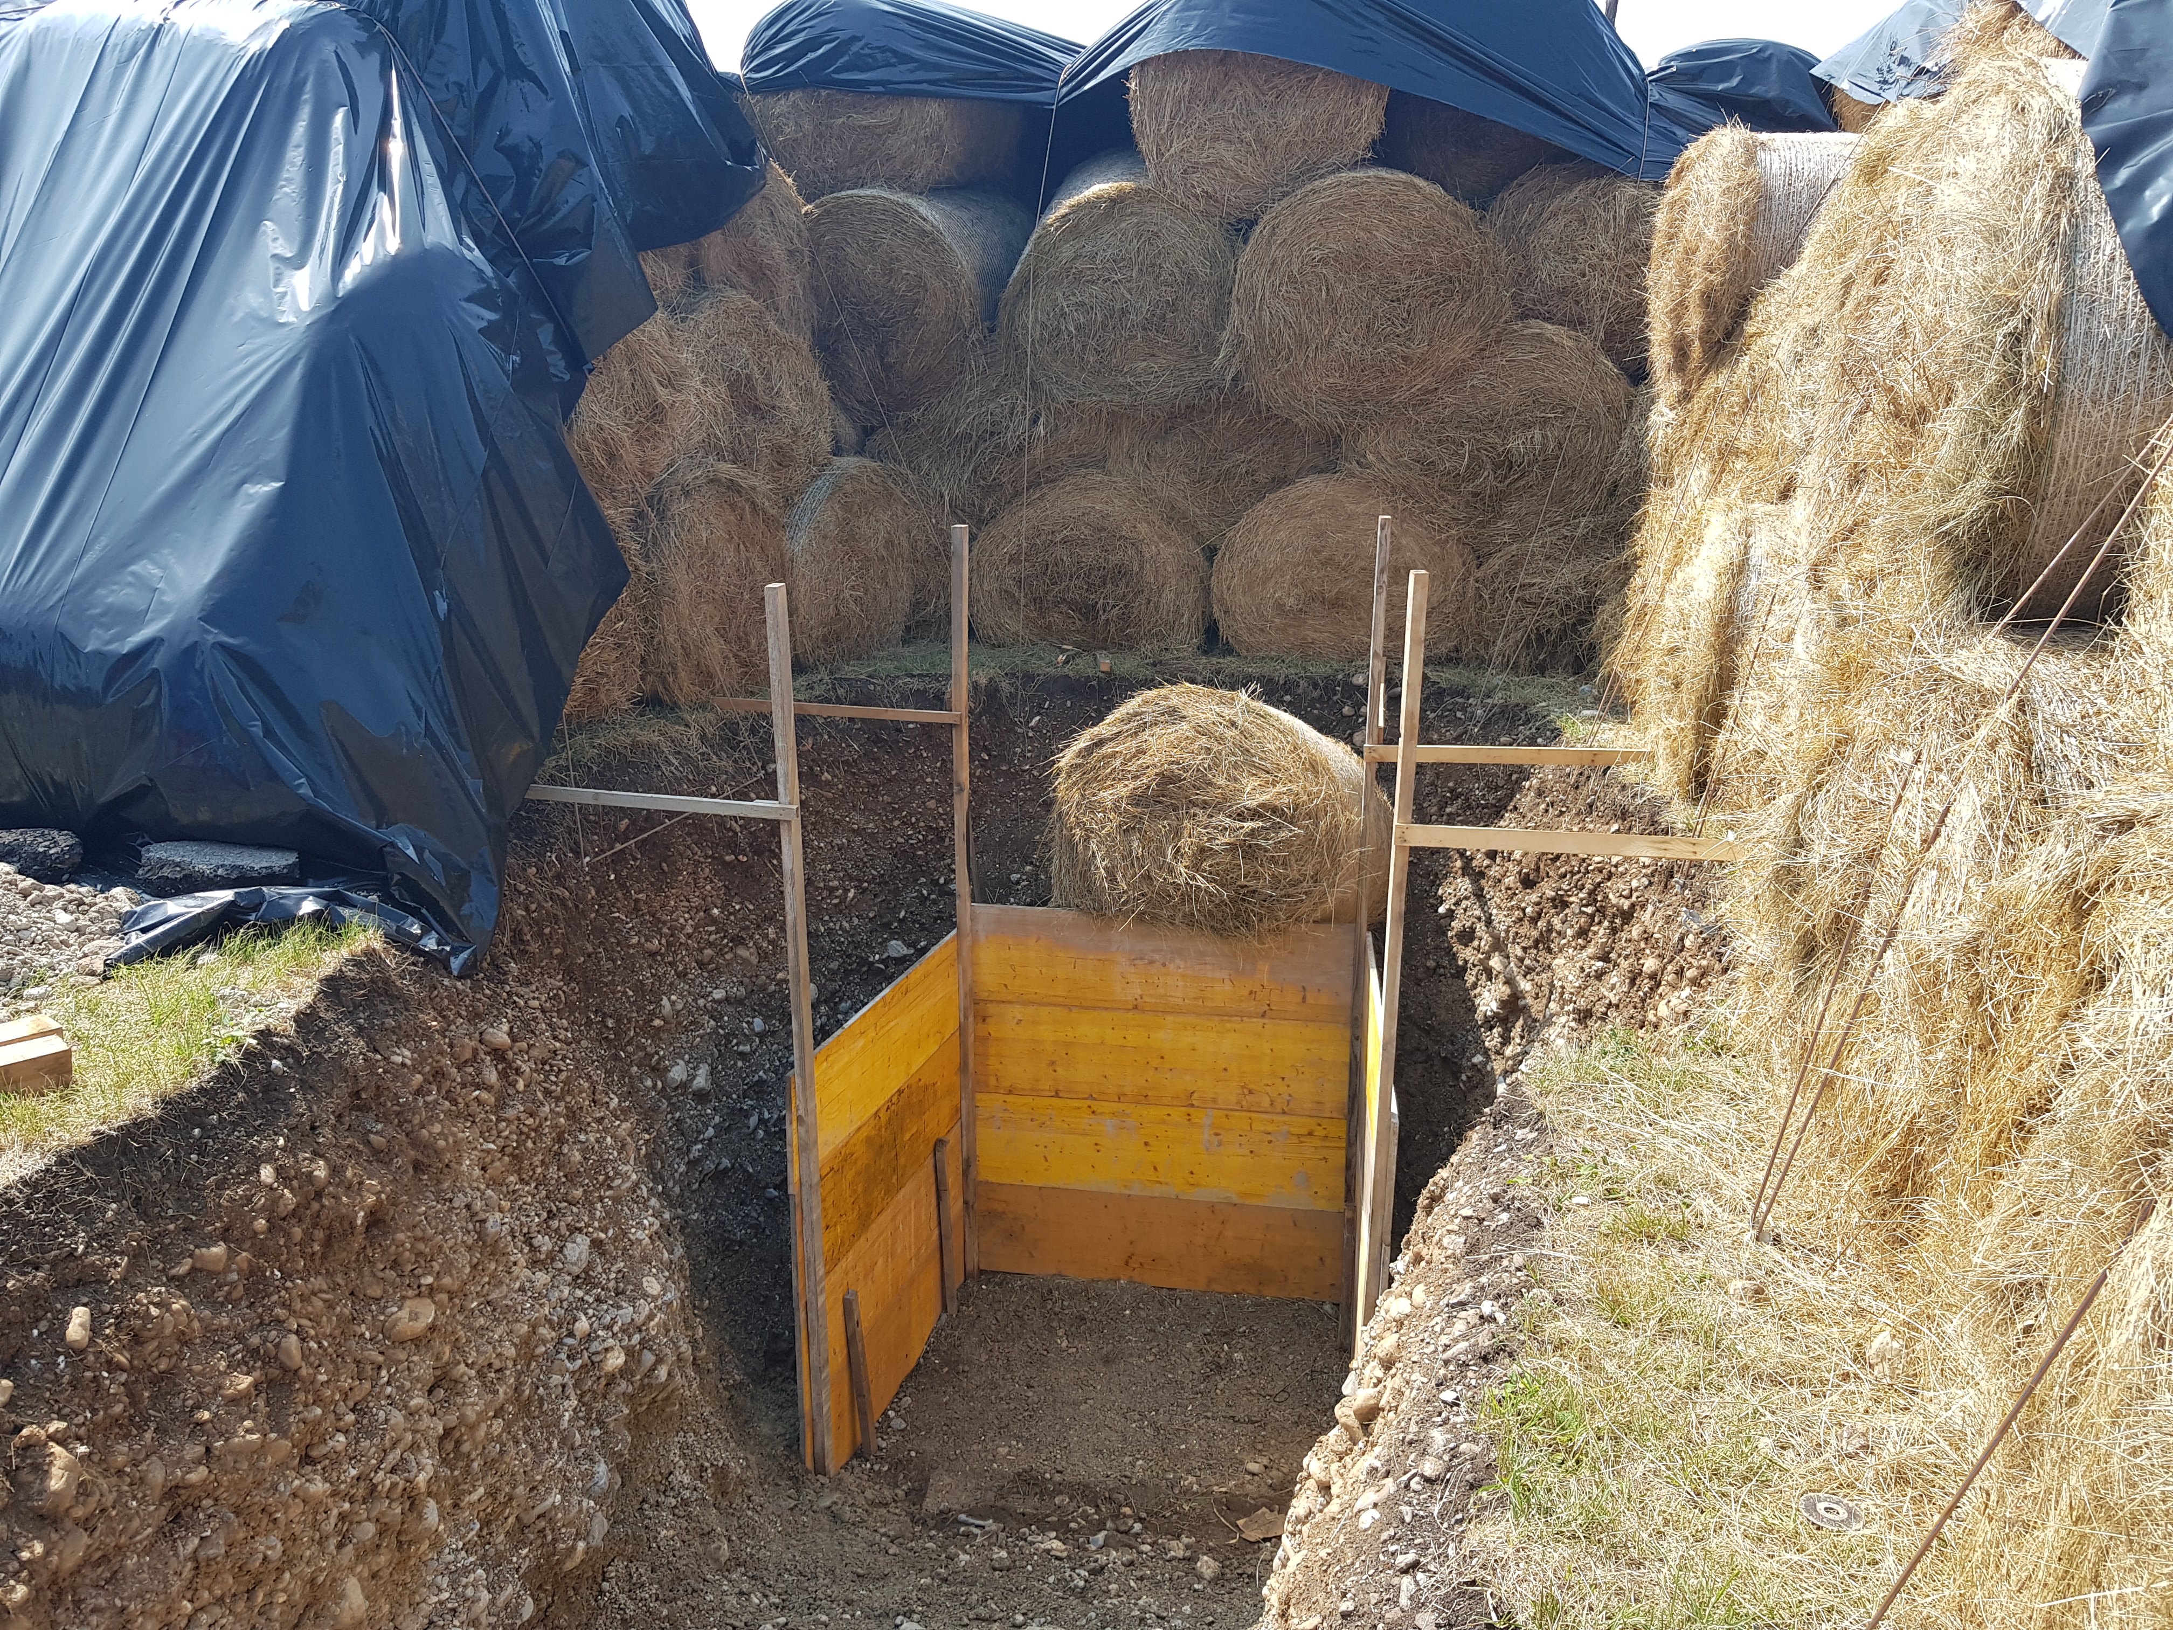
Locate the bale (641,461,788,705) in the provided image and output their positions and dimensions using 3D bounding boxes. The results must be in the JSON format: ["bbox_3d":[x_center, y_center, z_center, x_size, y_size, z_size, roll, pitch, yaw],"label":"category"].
[{"bbox_3d":[-2.442,-1.263,8.558,1.200,1.220,1.280,8,19,24],"label":"bale"}]

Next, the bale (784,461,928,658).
[{"bbox_3d":[-1.777,-1.561,9.660,1.200,1.150,1.280,12,20,33],"label":"bale"}]

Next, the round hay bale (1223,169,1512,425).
[{"bbox_3d":[1.546,-2.819,8.970,1.440,1.258,1.200,3,17,10],"label":"round hay bale"}]

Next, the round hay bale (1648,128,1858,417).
[{"bbox_3d":[3.155,-2.285,6.880,1.250,1.220,1.300,5,17,13],"label":"round hay bale"}]

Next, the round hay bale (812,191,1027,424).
[{"bbox_3d":[-0.965,-2.979,9.574,1.250,1.250,1.200,5,18,15],"label":"round hay bale"}]

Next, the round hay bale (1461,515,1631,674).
[{"bbox_3d":[2.853,-1.423,9.702,1.340,1.050,1.200,2,17,8],"label":"round hay bale"}]

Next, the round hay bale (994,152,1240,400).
[{"bbox_3d":[0.152,-3.142,9.540,1.280,1.250,1.200,-1,26,-3],"label":"round hay bale"}]

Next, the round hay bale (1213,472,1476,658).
[{"bbox_3d":[1.486,-1.530,9.360,1.401,1.047,1.200,3,17,10],"label":"round hay bale"}]

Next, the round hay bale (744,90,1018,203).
[{"bbox_3d":[-1.141,-4.072,9.495,1.300,1.170,1.200,5,18,17],"label":"round hay bale"}]

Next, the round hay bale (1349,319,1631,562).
[{"bbox_3d":[2.194,-2.151,9.113,1.450,1.220,1.200,2,17,8],"label":"round hay bale"}]

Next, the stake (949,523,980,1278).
[{"bbox_3d":[-0.563,0.523,7.716,0.056,3.754,0.068,6,17,17],"label":"stake"}]

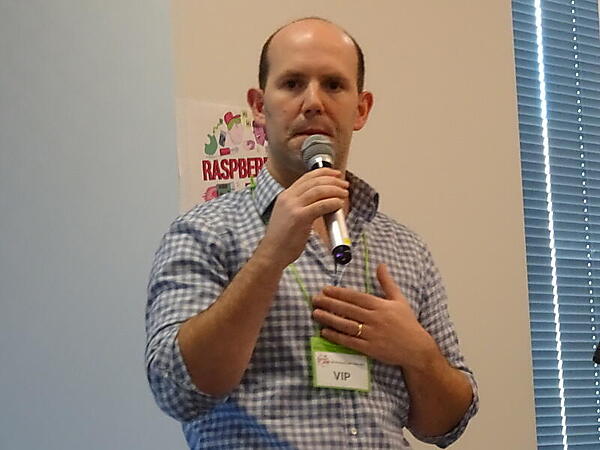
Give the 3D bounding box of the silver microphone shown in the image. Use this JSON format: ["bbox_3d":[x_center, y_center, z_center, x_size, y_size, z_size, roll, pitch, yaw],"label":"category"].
[{"bbox_3d":[0.043,-0.037,2.500,0.051,0.237,0.051,-13,-38,0],"label":"silver microphone"}]

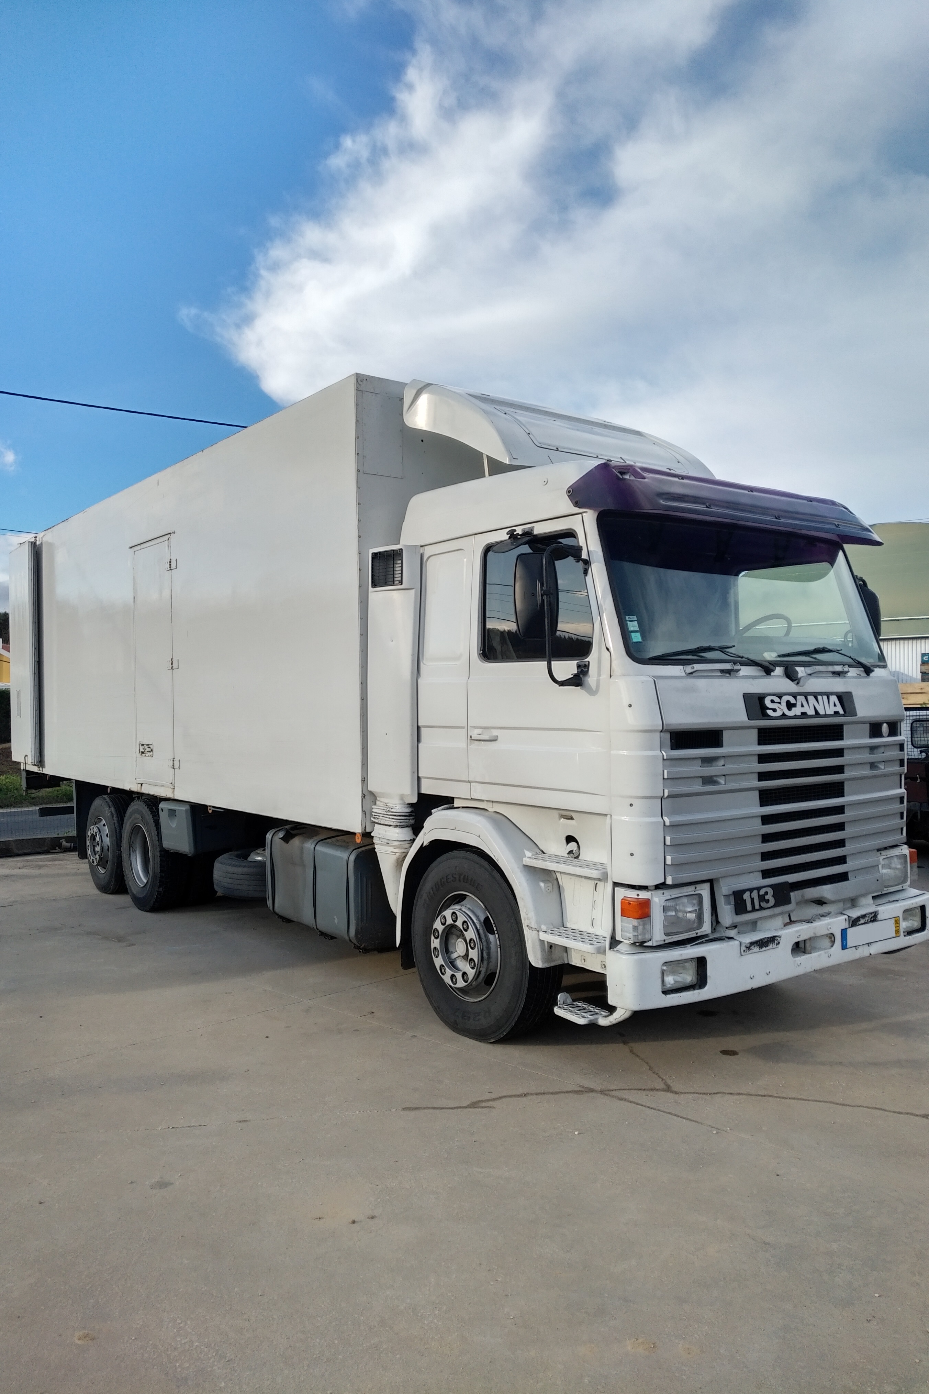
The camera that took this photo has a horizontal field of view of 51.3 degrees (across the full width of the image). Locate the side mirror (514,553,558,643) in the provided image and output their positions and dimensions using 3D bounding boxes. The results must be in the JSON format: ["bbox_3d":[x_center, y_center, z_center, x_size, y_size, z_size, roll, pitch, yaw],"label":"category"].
[{"bbox_3d":[0.326,-0.458,4.427,0.200,0.405,0.100,-1,0,-16],"label":"side mirror"}]

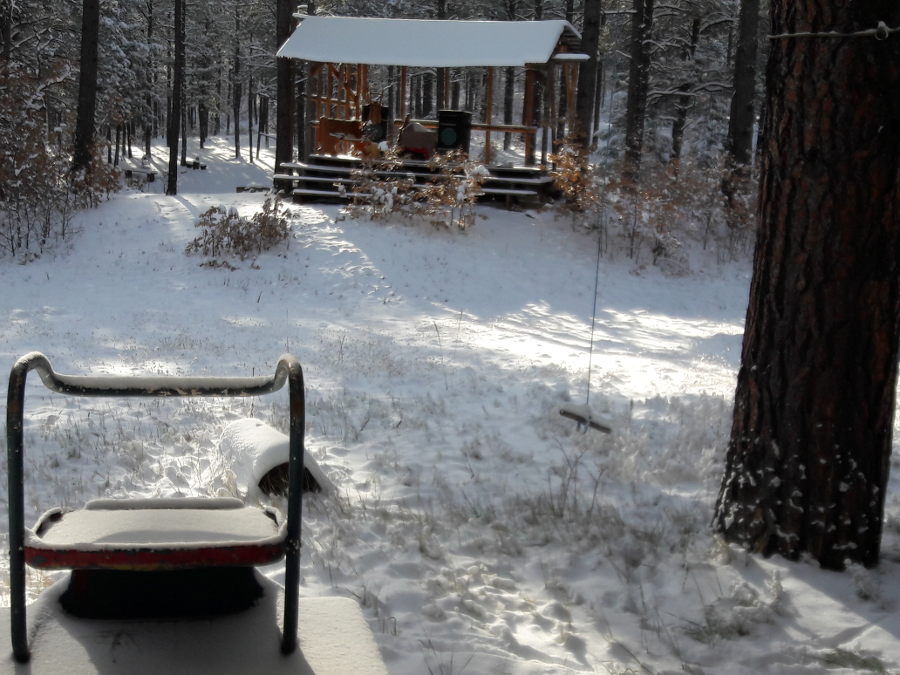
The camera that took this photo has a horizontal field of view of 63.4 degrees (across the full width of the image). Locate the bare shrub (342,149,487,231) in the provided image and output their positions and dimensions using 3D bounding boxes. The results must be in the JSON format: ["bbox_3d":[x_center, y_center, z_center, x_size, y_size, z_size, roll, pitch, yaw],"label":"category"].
[{"bbox_3d":[-0.649,-2.704,13.300,2.473,1.408,1.600,3,12,0],"label":"bare shrub"}]

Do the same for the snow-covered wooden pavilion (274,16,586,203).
[{"bbox_3d":[-0.534,-5.252,16.867,6.297,4.152,4.012,5,12,13],"label":"snow-covered wooden pavilion"}]

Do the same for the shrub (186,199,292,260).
[{"bbox_3d":[-3.152,-1.617,10.800,1.478,0.892,1.100,3,12,0],"label":"shrub"}]

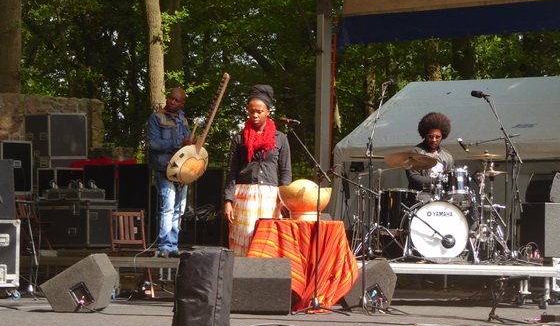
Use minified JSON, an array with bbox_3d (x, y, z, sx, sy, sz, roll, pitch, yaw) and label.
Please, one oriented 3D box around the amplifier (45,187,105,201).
[{"bbox_3d":[-2.315,0.355,24.600,0.500,0.150,0.460,0,0,30],"label":"amplifier"}]

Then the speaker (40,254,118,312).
[{"bbox_3d":[-1.610,0.950,17.450,0.510,0.450,0.600,0,0,5],"label":"speaker"}]

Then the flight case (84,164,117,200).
[{"bbox_3d":[-2.063,0.471,25.100,0.400,0.880,0.480,1,0,-2],"label":"flight case"}]

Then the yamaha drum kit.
[{"bbox_3d":[1.519,0.426,21.900,1.550,1.100,1.400,1,0,-7],"label":"yamaha drum kit"}]

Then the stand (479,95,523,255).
[{"bbox_3d":[2.083,0.142,20.000,0.500,1.520,0.480,0,0,0],"label":"stand"}]

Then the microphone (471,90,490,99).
[{"bbox_3d":[1.836,-0.627,20.000,0.170,0.050,0.050,9,-1,-6],"label":"microphone"}]

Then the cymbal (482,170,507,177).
[{"bbox_3d":[1.975,0.093,20.300,0.340,0.050,0.340,0,0,0],"label":"cymbal"}]

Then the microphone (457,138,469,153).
[{"bbox_3d":[1.822,-0.175,21.800,0.055,0.168,0.055,-38,-18,0],"label":"microphone"}]

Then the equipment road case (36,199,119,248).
[{"bbox_3d":[-2.281,0.681,24.600,0.660,0.540,0.600,0,0,33],"label":"equipment road case"}]

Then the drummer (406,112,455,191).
[{"bbox_3d":[1.523,0.213,22.100,0.560,1.440,0.700,1,0,-6],"label":"drummer"}]

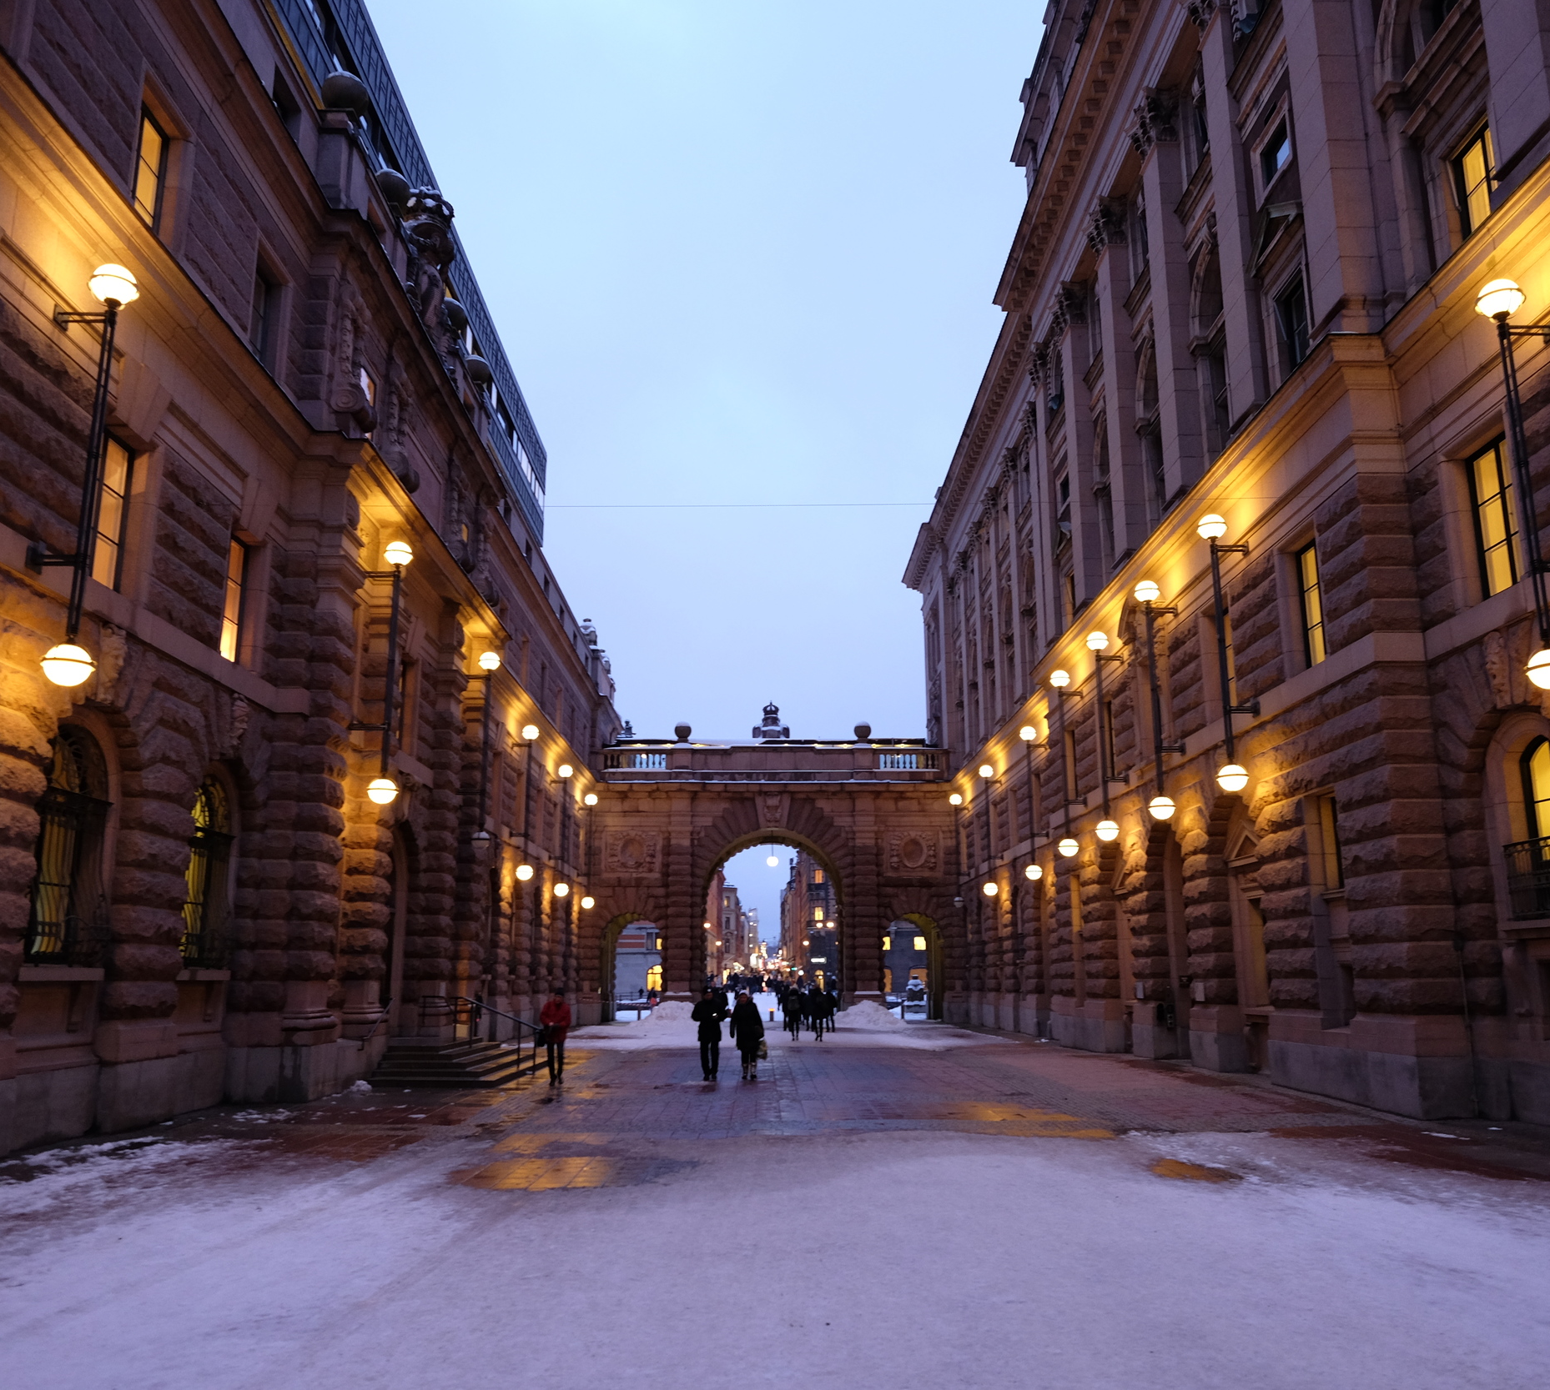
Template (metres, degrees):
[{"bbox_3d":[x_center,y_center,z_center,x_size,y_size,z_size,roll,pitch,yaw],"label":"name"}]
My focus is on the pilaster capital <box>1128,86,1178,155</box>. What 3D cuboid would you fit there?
[{"bbox_3d":[8.913,-13.126,28.574,0.814,1.395,1.325,0,-13,-1],"label":"pilaster capital"}]

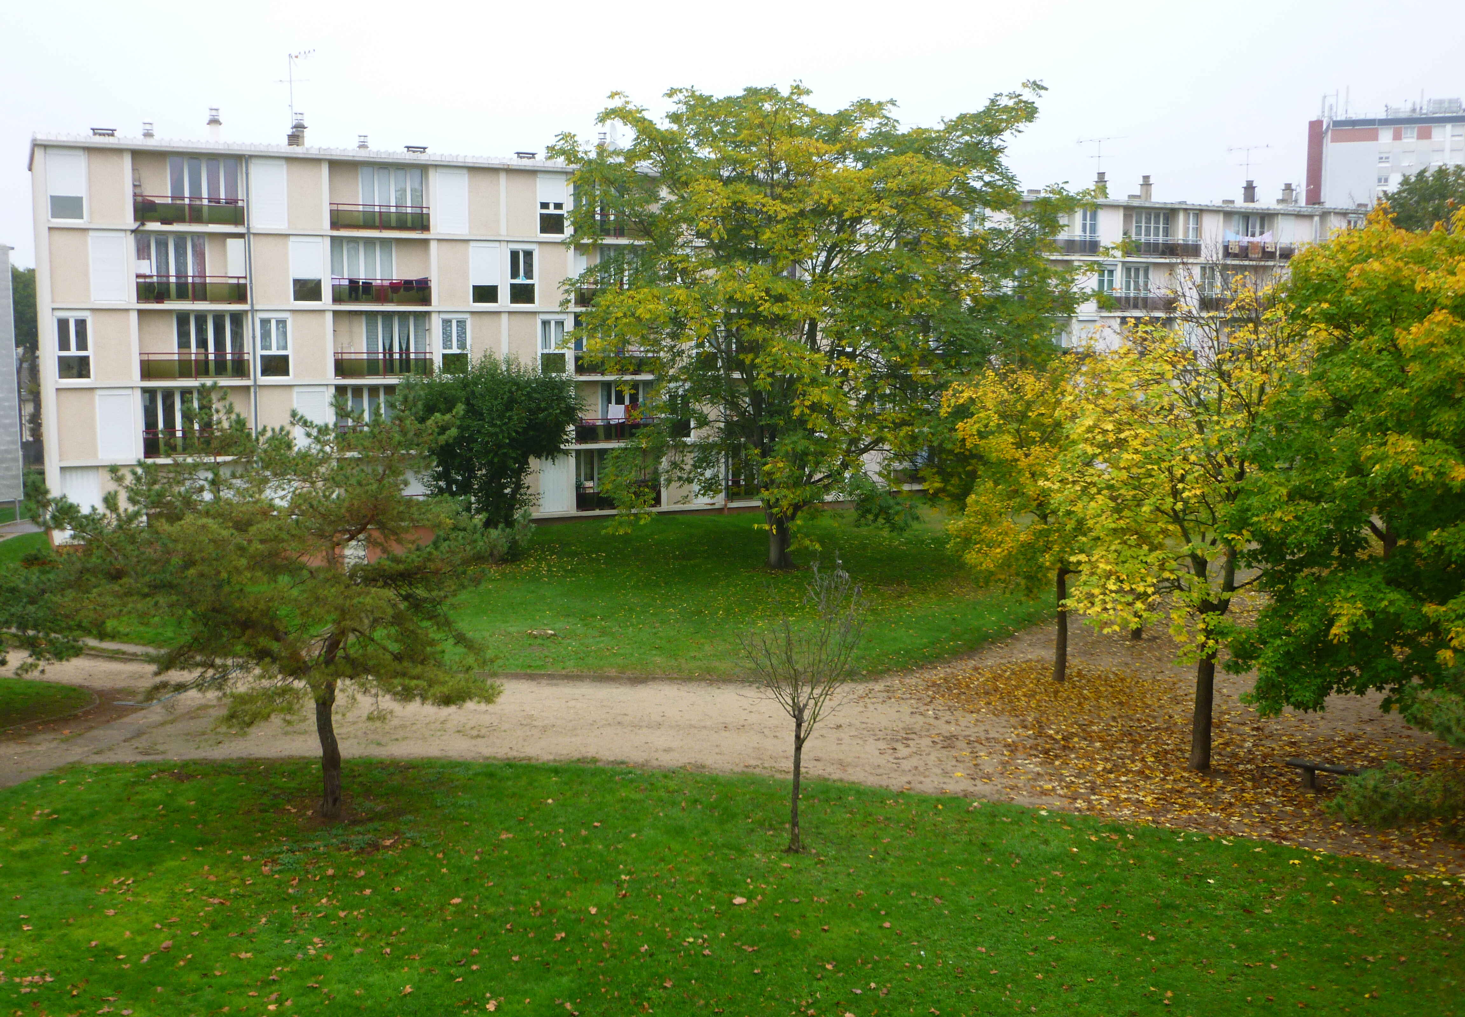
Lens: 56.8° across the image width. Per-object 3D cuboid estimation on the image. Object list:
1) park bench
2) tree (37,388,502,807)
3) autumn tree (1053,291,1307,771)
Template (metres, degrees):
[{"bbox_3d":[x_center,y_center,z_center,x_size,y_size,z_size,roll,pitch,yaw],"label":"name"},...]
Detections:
[{"bbox_3d":[10.435,4.668,23.170,1.750,0.460,0.420,5,9,32],"label":"park bench"},{"bbox_3d":[-7.479,1.547,21.850,7.460,7.040,6.710,0,7,0],"label":"tree"},{"bbox_3d":[8.029,0.402,24.001,4.710,8.700,4.480,0,7,0],"label":"autumn tree"}]

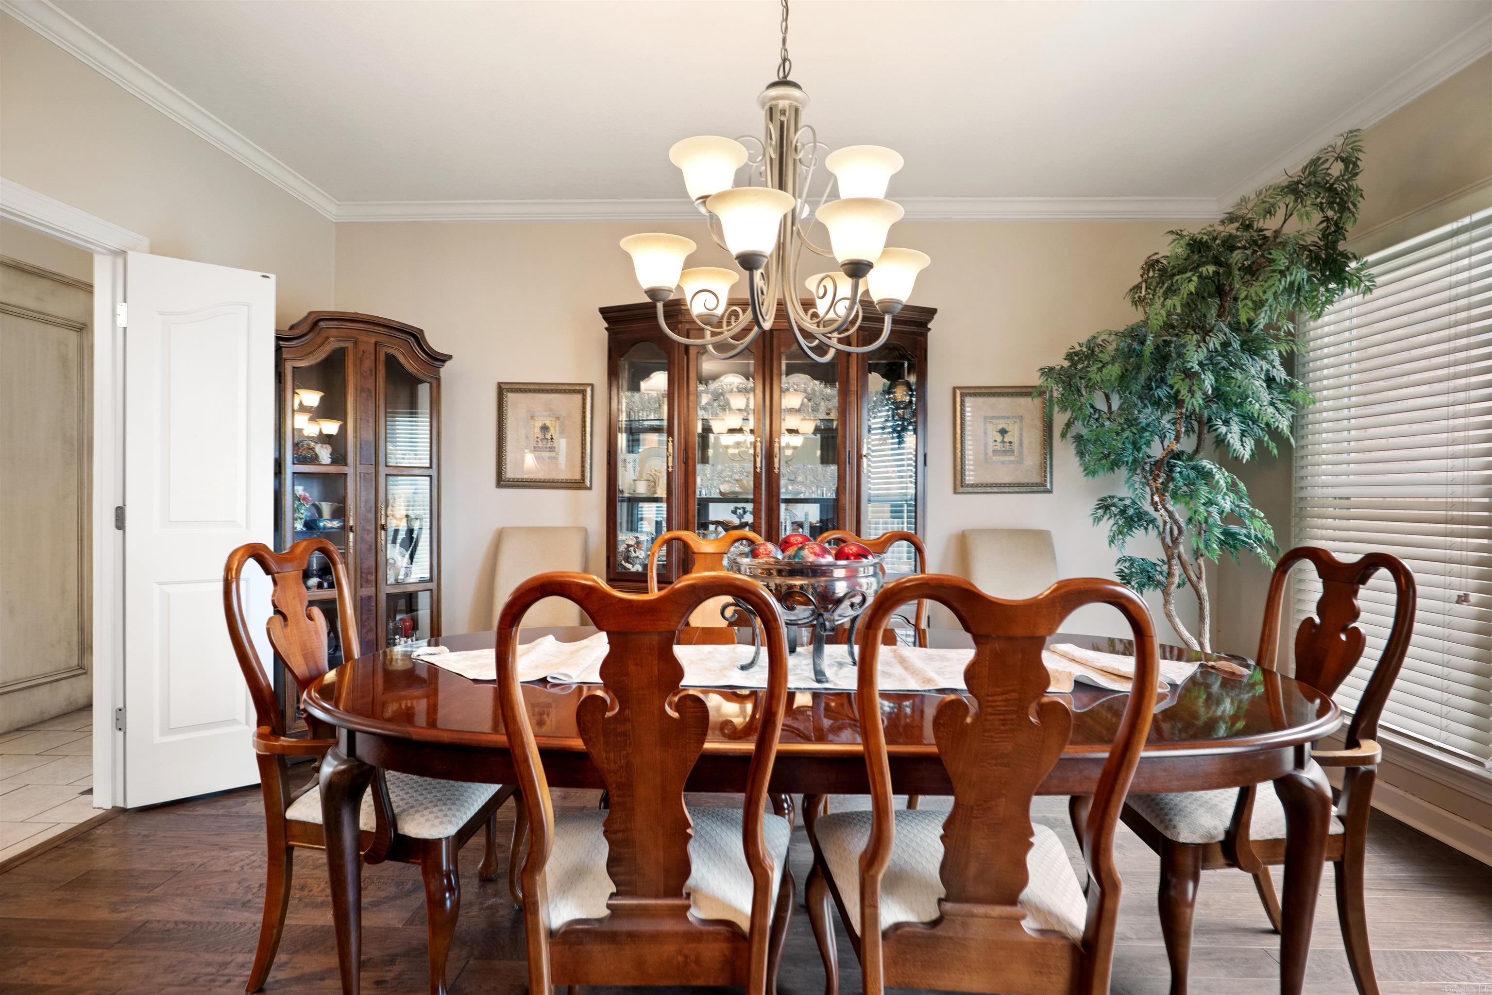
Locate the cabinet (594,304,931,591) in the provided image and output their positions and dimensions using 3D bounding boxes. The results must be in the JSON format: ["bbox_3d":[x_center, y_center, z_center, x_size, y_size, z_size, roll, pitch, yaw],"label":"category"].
[{"bbox_3d":[0.113,0.103,3.370,1.680,2.093,0.440,0,0,0],"label":"cabinet"}]

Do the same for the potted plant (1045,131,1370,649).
[{"bbox_3d":[1.800,-0.100,2.720,1.160,2.500,1.000,0,0,0],"label":"potted plant"}]

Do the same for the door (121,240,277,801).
[{"bbox_3d":[-2.083,0.121,2.555,0.445,2.030,0.040,0,0,-33],"label":"door"}]

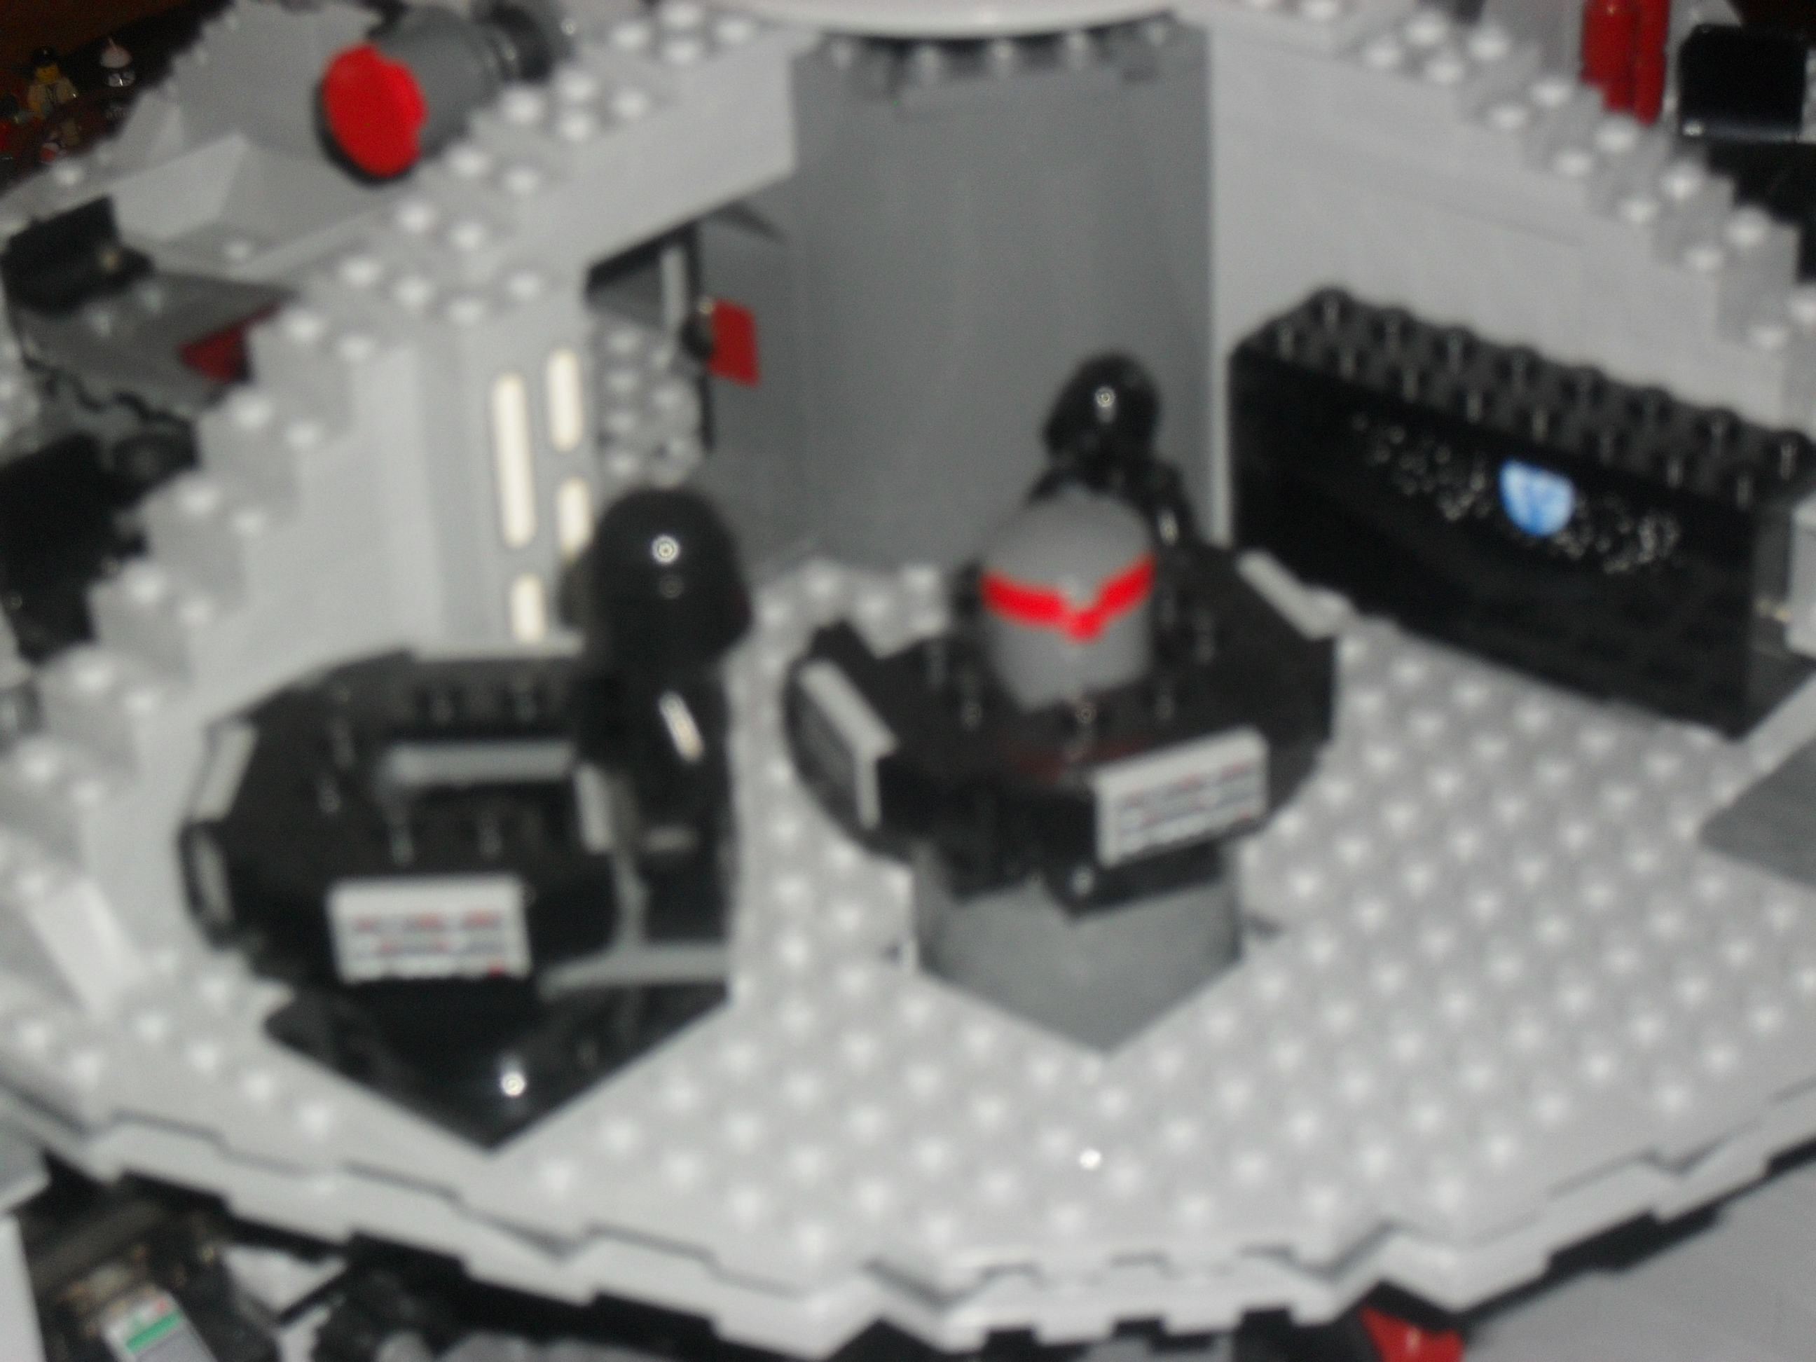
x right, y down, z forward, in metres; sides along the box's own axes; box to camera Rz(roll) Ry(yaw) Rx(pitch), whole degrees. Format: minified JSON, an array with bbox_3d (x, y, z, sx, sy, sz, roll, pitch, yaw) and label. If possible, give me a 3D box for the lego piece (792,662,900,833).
[{"bbox_3d":[-0.006,0.006,0.372,0.003,0.008,0.016,-13,32,-17],"label":"lego piece"}]

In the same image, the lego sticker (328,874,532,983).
[{"bbox_3d":[-0.042,0.022,0.357,0.016,0.008,0.003,-3,30,1],"label":"lego sticker"}]

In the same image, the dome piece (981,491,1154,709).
[{"bbox_3d":[0.015,-0.009,0.380,0.016,0.016,0.016,-2,30,1],"label":"dome piece"}]

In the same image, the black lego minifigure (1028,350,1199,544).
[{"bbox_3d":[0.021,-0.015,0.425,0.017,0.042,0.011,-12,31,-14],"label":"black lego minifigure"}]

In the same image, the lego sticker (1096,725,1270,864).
[{"bbox_3d":[0.024,0.011,0.368,0.016,0.008,0.003,-14,32,-17],"label":"lego sticker"}]

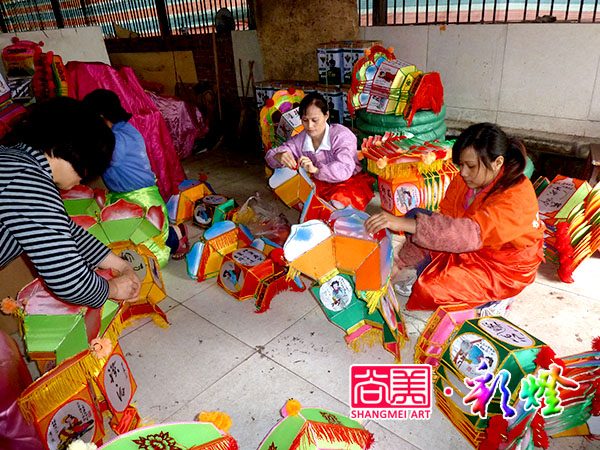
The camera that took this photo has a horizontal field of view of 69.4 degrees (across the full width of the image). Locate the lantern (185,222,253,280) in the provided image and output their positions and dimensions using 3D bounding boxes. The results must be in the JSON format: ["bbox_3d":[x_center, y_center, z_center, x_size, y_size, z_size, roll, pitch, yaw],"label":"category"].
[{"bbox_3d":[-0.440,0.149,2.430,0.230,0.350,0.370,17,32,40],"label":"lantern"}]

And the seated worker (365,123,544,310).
[{"bbox_3d":[0.725,-0.074,2.018,0.720,0.880,0.520,-7,24,-3],"label":"seated worker"}]

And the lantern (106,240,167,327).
[{"bbox_3d":[-0.686,0.253,1.840,0.250,0.330,0.220,-12,1,-13],"label":"lantern"}]

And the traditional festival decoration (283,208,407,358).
[{"bbox_3d":[0.172,0.218,1.670,0.420,0.450,0.300,-14,21,20],"label":"traditional festival decoration"}]

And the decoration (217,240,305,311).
[{"bbox_3d":[-0.203,0.244,2.229,0.350,0.310,0.340,17,32,40],"label":"decoration"}]

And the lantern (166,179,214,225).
[{"bbox_3d":[-0.738,-0.177,2.920,0.190,0.240,0.360,12,29,31],"label":"lantern"}]

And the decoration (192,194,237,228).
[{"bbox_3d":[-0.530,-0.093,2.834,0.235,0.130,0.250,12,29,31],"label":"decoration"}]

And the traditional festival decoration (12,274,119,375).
[{"bbox_3d":[-0.933,0.446,1.732,0.400,0.420,0.400,-14,26,-19],"label":"traditional festival decoration"}]

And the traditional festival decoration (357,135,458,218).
[{"bbox_3d":[0.586,-0.228,2.320,0.420,0.400,0.380,-16,27,-23],"label":"traditional festival decoration"}]

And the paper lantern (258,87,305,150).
[{"bbox_3d":[-0.104,-0.838,3.615,0.500,0.500,0.420,-6,49,-48],"label":"paper lantern"}]

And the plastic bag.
[{"bbox_3d":[-0.249,-0.017,2.876,0.380,0.260,0.320,-5,24,0],"label":"plastic bag"}]

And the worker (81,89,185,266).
[{"bbox_3d":[-1.069,-0.347,2.855,0.660,1.000,0.560,-23,29,-33],"label":"worker"}]

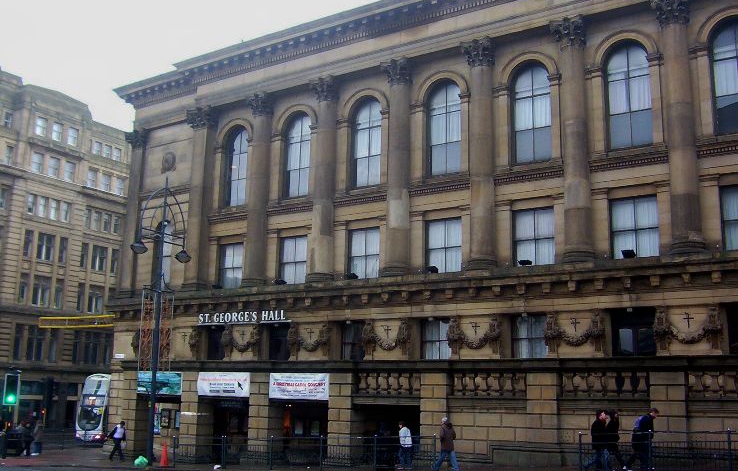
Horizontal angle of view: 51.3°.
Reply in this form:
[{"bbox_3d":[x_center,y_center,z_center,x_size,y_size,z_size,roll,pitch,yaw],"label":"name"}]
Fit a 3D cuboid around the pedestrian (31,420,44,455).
[{"bbox_3d":[-17.123,10.538,39.897,0.550,1.680,0.500,-6,-14,31],"label":"pedestrian"}]

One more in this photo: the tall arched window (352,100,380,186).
[{"bbox_3d":[-0.093,-4.302,35.775,1.650,4.100,0.300,-6,-14,31],"label":"tall arched window"}]

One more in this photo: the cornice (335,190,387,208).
[{"bbox_3d":[-0.406,-1.664,34.641,2.700,0.470,0.450,-6,-14,32],"label":"cornice"}]

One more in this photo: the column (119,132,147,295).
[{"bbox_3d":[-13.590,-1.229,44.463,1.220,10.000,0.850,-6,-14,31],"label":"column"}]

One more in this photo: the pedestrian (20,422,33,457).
[{"bbox_3d":[-17.019,10.187,38.479,0.600,1.700,0.550,-6,-14,31],"label":"pedestrian"}]

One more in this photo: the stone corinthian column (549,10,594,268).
[{"bbox_3d":[7.849,-3.757,29.589,1.220,9.700,1.000,-6,-14,32],"label":"stone corinthian column"}]

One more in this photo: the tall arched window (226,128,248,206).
[{"bbox_3d":[-6.839,-3.658,40.925,1.760,4.450,0.350,-6,-14,31],"label":"tall arched window"}]

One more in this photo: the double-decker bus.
[{"bbox_3d":[-14.867,11.991,53.077,2.520,4.370,10.500,-6,-14,31],"label":"double-decker bus"}]

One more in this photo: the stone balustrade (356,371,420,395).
[{"bbox_3d":[0.821,5.516,28.670,2.900,0.920,0.350,-6,-14,31],"label":"stone balustrade"}]

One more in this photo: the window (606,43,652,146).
[{"bbox_3d":[10.022,-5.390,29.561,1.650,4.100,0.300,-6,-14,31],"label":"window"}]

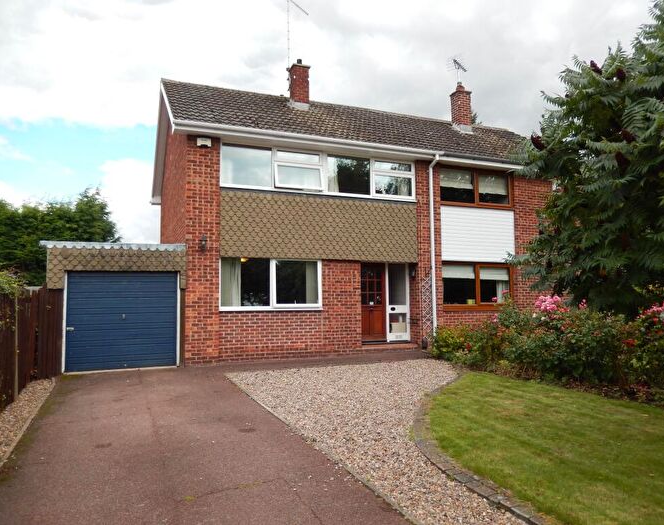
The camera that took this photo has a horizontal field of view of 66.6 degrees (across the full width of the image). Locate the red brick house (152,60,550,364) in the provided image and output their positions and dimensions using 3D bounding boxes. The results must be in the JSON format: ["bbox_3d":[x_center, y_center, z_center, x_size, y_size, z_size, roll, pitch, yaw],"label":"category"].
[{"bbox_3d":[0.832,-1.926,16.318,12.100,8.800,8.300,1,-5,-22],"label":"red brick house"}]

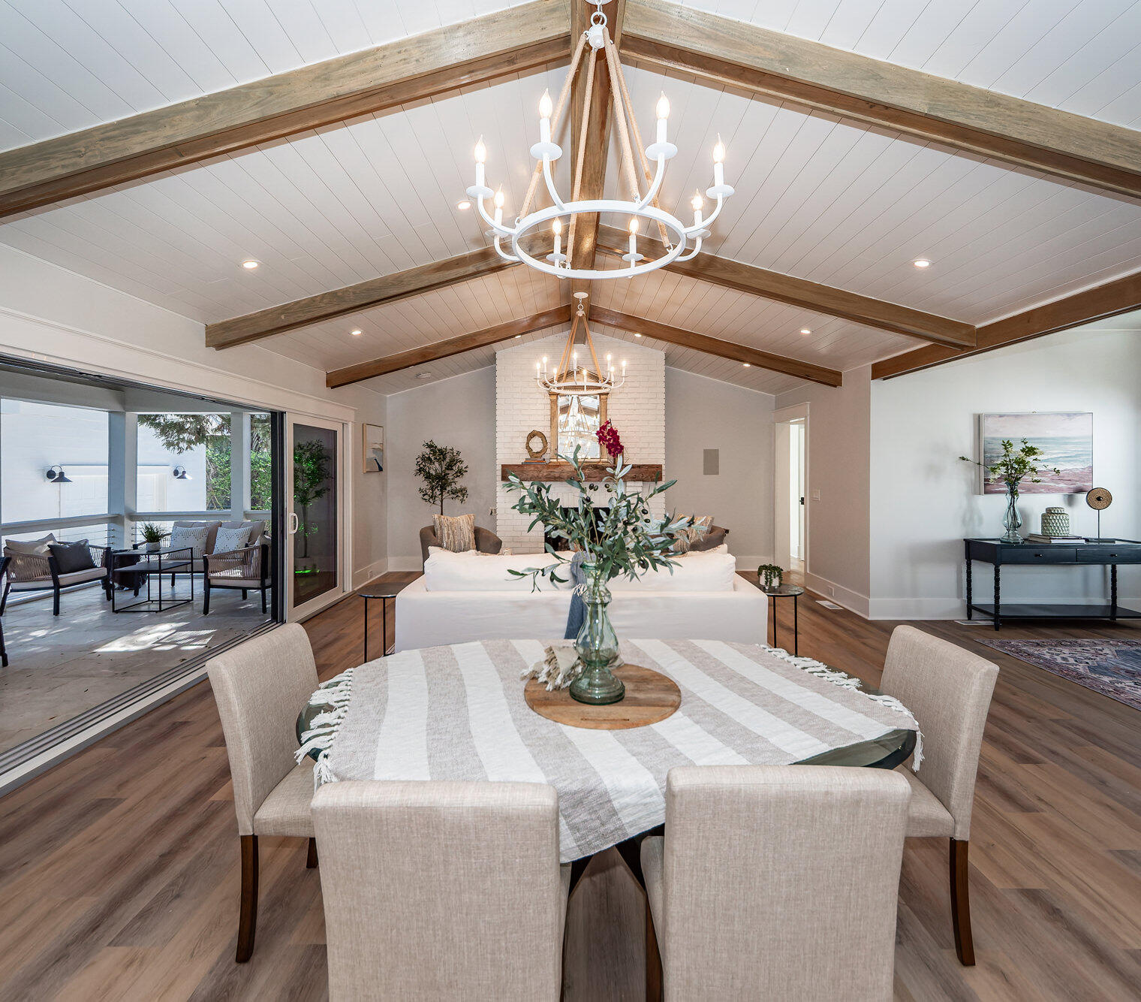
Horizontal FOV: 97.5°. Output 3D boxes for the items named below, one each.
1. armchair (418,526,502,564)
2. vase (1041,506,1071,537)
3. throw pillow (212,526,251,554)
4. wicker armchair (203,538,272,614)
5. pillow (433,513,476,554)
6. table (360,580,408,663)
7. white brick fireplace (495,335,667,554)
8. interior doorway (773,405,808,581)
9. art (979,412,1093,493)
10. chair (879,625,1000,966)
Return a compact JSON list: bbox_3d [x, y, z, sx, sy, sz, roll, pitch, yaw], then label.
[{"bbox_3d":[-1.210,0.687,5.500,0.840,0.800,0.840,-1,2,-30],"label":"armchair"},{"bbox_3d":[4.440,0.182,4.580,0.190,0.250,0.190,0,2,0],"label":"vase"},{"bbox_3d":[-4.550,0.580,6.750,0.490,0.470,0.160,0,-16,-6],"label":"throw pillow"},{"bbox_3d":[-3.470,0.780,5.580,0.760,0.790,0.680,0,2,0],"label":"wicker armchair"},{"bbox_3d":[-1.370,0.385,5.900,0.490,0.480,0.160,-1,-16,-17],"label":"pillow"},{"bbox_3d":[-1.290,0.913,3.450,0.360,0.600,0.360,0,2,0],"label":"table"},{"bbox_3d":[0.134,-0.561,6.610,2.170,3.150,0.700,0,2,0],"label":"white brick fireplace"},{"bbox_3d":[2.930,-0.082,6.460,0.170,2.220,0.950,0,2,0],"label":"interior doorway"},{"bbox_3d":[4.680,-0.470,5.020,1.090,0.810,0.045,0,2,0],"label":"art"},{"bbox_3d":[1.000,0.950,1.760,0.620,0.930,0.470,0,2,3],"label":"chair"}]

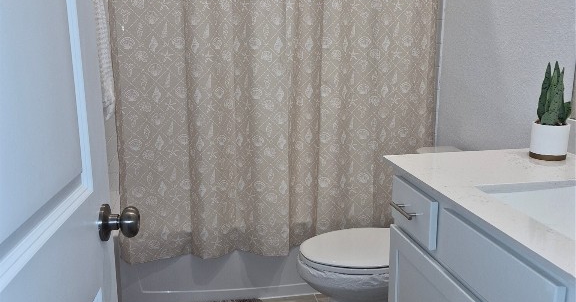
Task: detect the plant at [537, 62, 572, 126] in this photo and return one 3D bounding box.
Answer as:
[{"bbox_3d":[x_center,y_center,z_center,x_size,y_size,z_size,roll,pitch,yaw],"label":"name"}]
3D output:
[{"bbox_3d":[0.746,-0.160,1.420,0.090,0.176,0.090,-3,13,-10],"label":"plant"}]

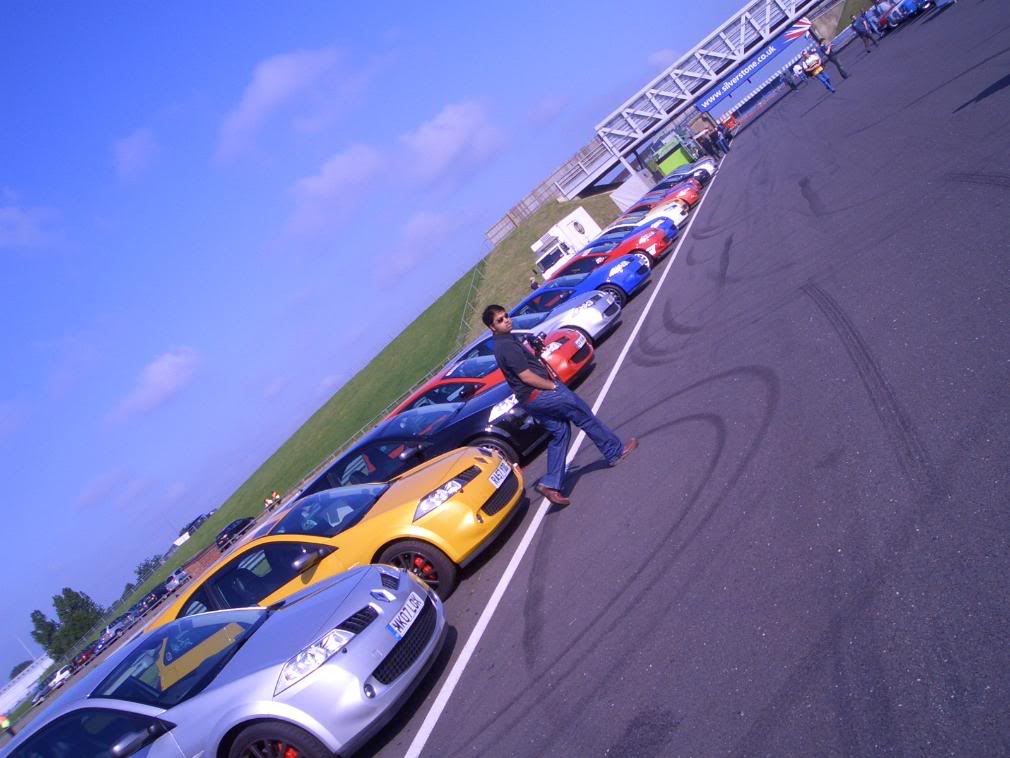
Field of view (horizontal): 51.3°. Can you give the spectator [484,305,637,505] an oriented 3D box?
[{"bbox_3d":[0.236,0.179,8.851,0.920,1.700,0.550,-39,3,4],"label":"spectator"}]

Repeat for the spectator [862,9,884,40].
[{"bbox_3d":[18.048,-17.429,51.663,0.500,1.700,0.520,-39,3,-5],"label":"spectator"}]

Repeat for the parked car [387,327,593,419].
[{"bbox_3d":[-0.604,0.480,16.365,4.230,1.440,1.790,-38,3,21],"label":"parked car"}]

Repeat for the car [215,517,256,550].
[{"bbox_3d":[-25.120,14.127,97.880,1.800,1.540,4.300,-38,4,26],"label":"car"}]

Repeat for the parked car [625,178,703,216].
[{"bbox_3d":[4.819,-5.418,36.615,4.150,1.440,1.780,-38,3,19],"label":"parked car"}]

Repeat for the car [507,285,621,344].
[{"bbox_3d":[0.180,-0.323,18.735,4.230,1.440,1.820,-39,3,20],"label":"car"}]

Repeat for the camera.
[{"bbox_3d":[0.277,-0.311,8.950,0.170,0.150,0.140,-39,3,10],"label":"camera"}]

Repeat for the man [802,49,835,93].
[{"bbox_3d":[11.101,-10.888,37.200,0.620,1.790,0.420,-39,3,23],"label":"man"}]

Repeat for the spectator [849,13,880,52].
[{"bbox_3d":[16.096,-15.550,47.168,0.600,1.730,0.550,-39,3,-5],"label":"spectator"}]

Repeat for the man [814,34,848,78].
[{"bbox_3d":[12.064,-11.813,38.700,0.520,1.750,0.520,-39,3,15],"label":"man"}]

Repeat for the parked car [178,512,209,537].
[{"bbox_3d":[-48.227,22.807,164.541,4.300,1.600,1.800,-38,3,20],"label":"parked car"}]

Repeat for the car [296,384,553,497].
[{"bbox_3d":[-1.129,1.150,12.925,4.230,1.440,1.820,-39,3,19],"label":"car"}]

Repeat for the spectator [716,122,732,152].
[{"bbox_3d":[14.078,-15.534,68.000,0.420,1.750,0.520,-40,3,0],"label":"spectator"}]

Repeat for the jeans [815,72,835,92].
[{"bbox_3d":[11.318,-10.559,37.100,0.400,0.920,0.300,-39,3,23],"label":"jeans"}]

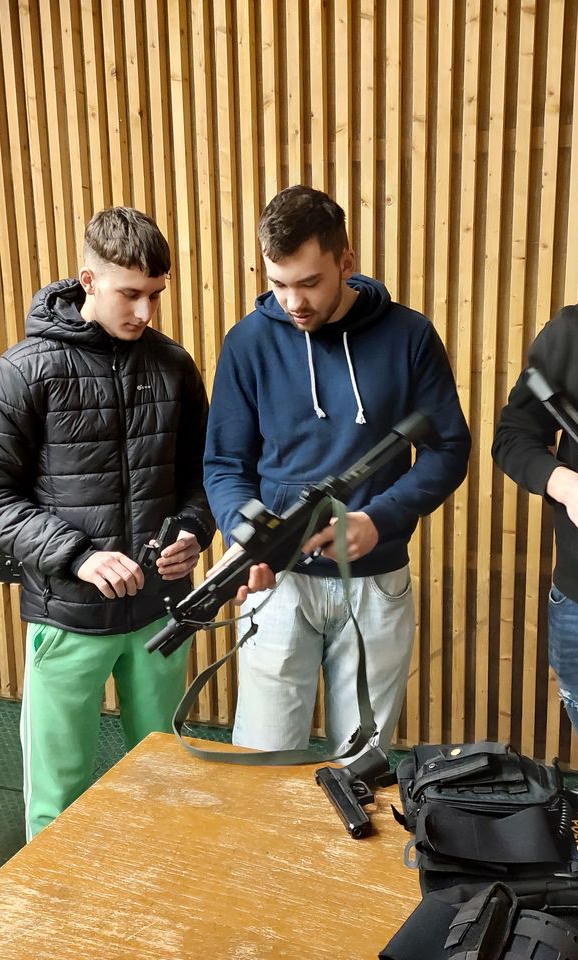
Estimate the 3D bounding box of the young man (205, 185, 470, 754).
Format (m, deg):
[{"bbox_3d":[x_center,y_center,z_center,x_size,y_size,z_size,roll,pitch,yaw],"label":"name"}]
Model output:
[{"bbox_3d":[0.105,0.296,2.240,0.540,1.800,0.460,0,15,4],"label":"young man"}]

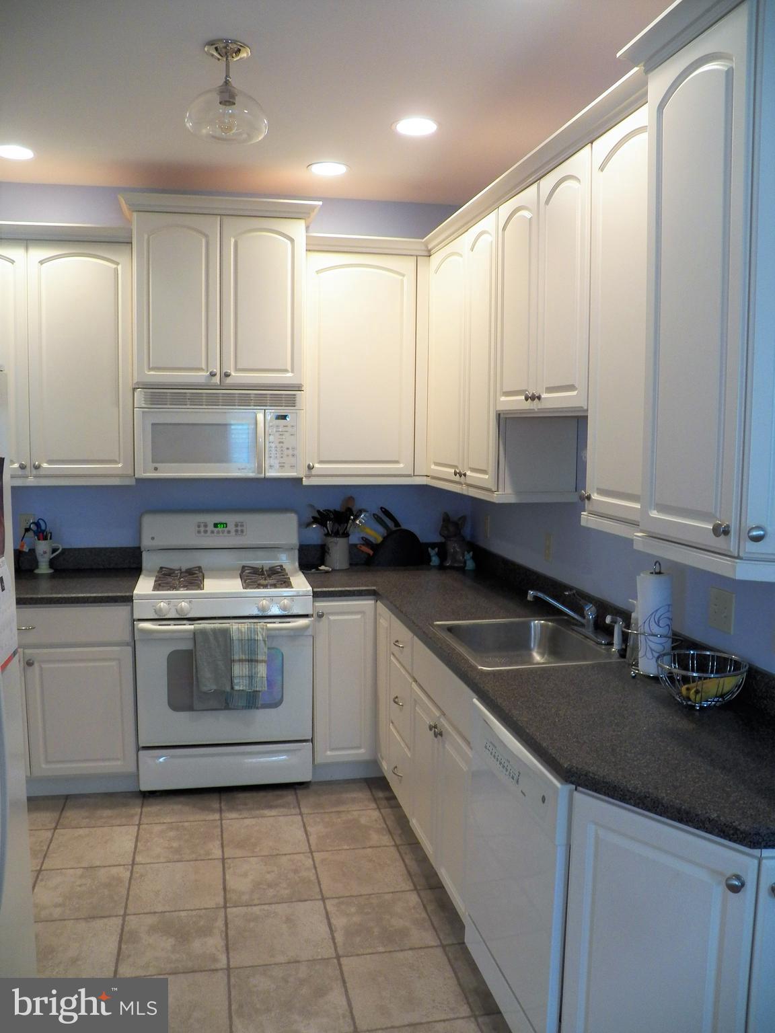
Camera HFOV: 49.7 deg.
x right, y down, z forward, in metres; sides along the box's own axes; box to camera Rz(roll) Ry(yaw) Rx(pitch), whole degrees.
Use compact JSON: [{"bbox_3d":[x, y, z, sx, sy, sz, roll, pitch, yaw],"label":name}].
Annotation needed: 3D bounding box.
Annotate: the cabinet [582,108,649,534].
[{"bbox_3d":[0.749,-0.470,2.143,0.342,1.062,0.417,-1,6,-12],"label":"cabinet"}]

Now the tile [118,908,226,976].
[{"bbox_3d":[-0.676,1.349,2.654,0.332,0.010,0.332,-1,6,-12],"label":"tile"}]

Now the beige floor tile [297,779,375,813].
[{"bbox_3d":[-0.231,1.236,3.699,0.332,0.010,0.332,-1,6,-12],"label":"beige floor tile"}]

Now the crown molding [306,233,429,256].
[{"bbox_3d":[-0.082,-1.205,3.723,0.570,0.078,0.075,-1,7,-12],"label":"crown molding"}]

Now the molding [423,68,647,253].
[{"bbox_3d":[0.401,-1.126,2.901,0.085,0.075,2.040,-1,6,-12],"label":"molding"}]

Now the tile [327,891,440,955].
[{"bbox_3d":[-0.022,1.288,2.649,0.323,0.010,0.323,-1,6,-12],"label":"tile"}]

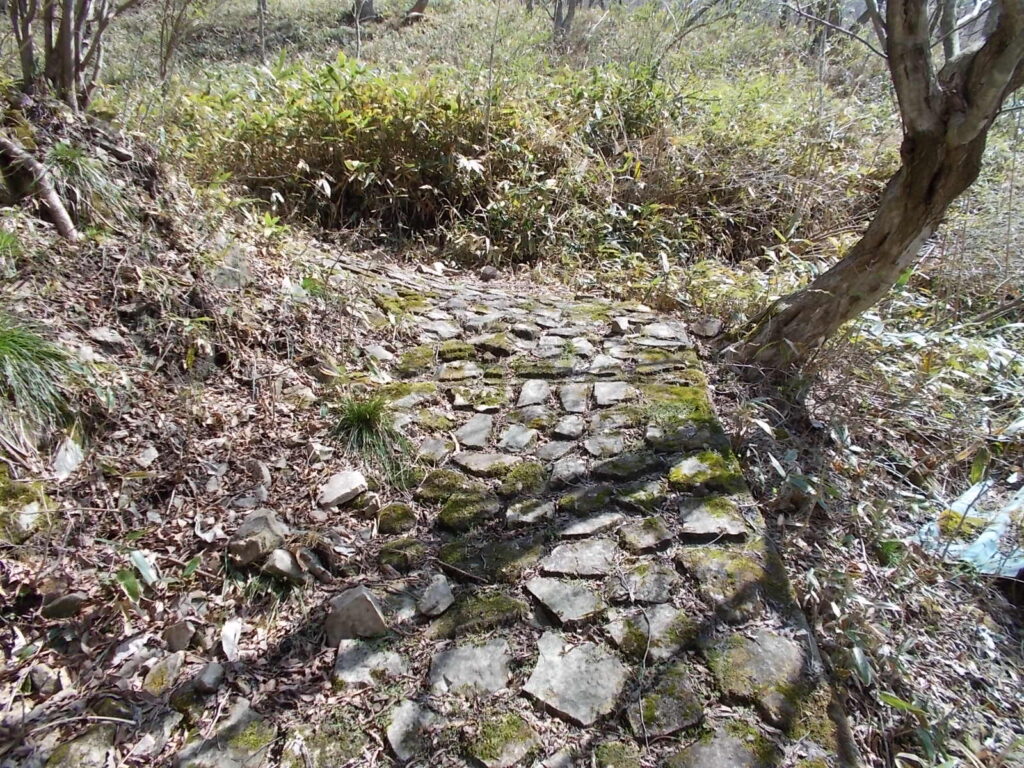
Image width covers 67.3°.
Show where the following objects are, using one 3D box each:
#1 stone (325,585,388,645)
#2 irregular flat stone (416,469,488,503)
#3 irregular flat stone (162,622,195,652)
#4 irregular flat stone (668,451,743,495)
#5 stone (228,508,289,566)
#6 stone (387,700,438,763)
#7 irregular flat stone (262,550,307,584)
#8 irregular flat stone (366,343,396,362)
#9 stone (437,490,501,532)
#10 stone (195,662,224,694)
[{"bbox_3d":[-0.433,0.644,2.155,0.165,0.115,0.100,-1,18,-2],"label":"stone"},{"bbox_3d":[-0.221,0.381,2.896,0.245,0.070,0.140,1,23,3],"label":"irregular flat stone"},{"bbox_3d":[-0.894,0.679,2.071,0.080,0.060,0.060,-6,19,-18],"label":"irregular flat stone"},{"bbox_3d":[0.751,0.342,2.990,0.260,0.085,0.180,2,23,6],"label":"irregular flat stone"},{"bbox_3d":[-0.811,0.491,2.473,0.165,0.105,0.150,-2,18,-6],"label":"stone"},{"bbox_3d":[-0.238,0.835,1.853,0.110,0.050,0.140,-2,23,-5],"label":"stone"},{"bbox_3d":[-0.697,0.559,2.361,0.120,0.075,0.085,-4,19,-11],"label":"irregular flat stone"},{"bbox_3d":[-0.697,-0.170,4.120,0.150,0.060,0.140,-1,20,-4],"label":"irregular flat stone"},{"bbox_3d":[-0.152,0.450,2.728,0.205,0.080,0.135,4,23,8],"label":"stone"},{"bbox_3d":[-0.758,0.738,1.929,0.070,0.050,0.060,-4,19,-13],"label":"stone"}]

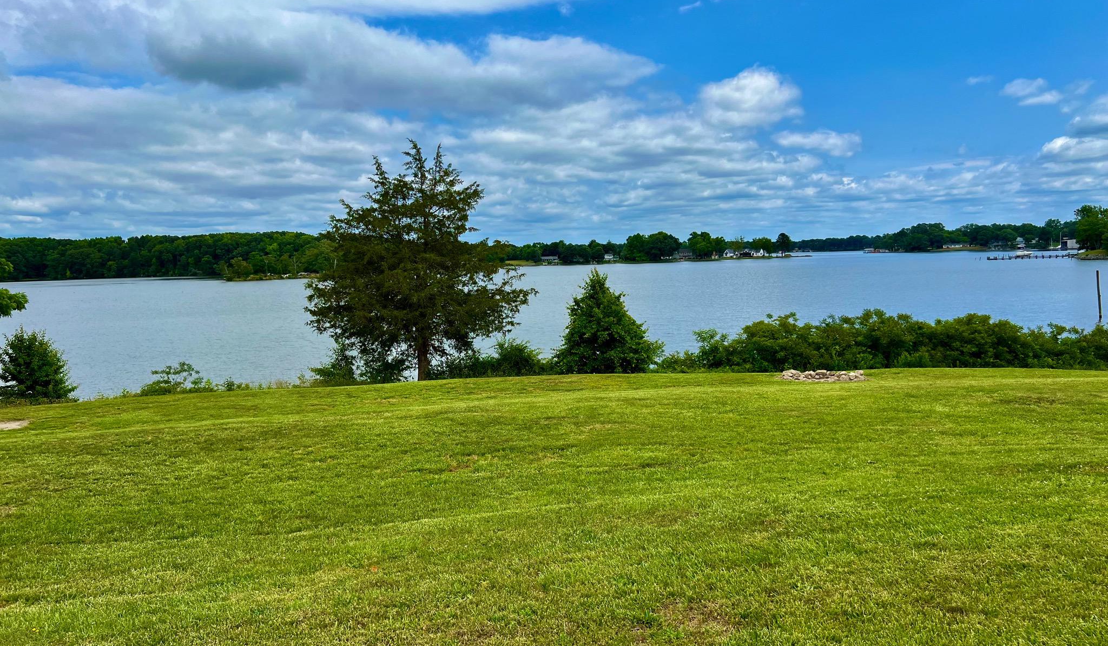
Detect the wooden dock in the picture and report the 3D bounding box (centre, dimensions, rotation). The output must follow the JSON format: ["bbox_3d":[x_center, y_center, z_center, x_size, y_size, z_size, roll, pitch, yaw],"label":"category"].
[{"bbox_3d":[166.507,-23.076,290.000,31.500,2.800,2.800,-2,5,-4],"label":"wooden dock"}]

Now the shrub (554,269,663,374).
[{"bbox_3d":[1.788,-0.043,27.500,3.547,3.432,3.400,-1,5,0],"label":"shrub"}]

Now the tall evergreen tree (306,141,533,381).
[{"bbox_3d":[-4.434,-2.045,27.500,7.523,7.895,7.300,-1,5,0],"label":"tall evergreen tree"}]

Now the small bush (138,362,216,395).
[{"bbox_3d":[-11.990,1.764,26.500,2.453,1.075,1.700,-1,5,0],"label":"small bush"}]

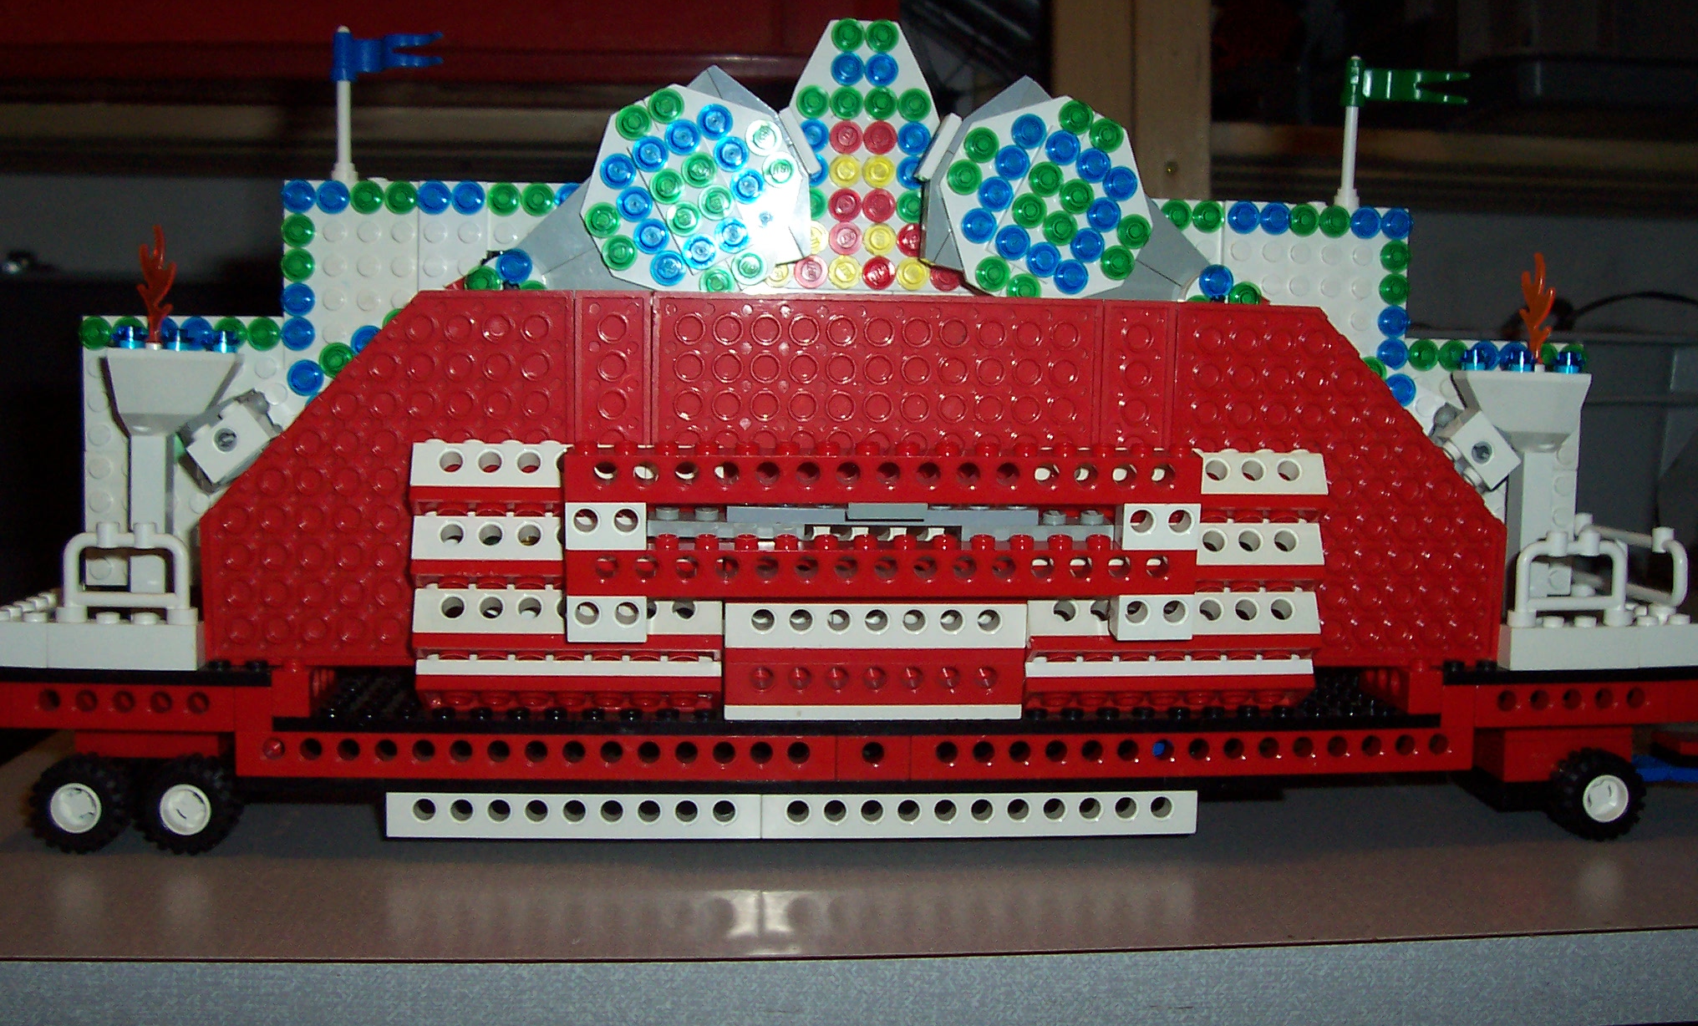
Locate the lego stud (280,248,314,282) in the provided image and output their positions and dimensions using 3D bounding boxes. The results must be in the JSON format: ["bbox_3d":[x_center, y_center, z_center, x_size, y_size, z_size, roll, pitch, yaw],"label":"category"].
[{"bbox_3d":[-0.128,-0.057,0.422,0.008,0.008,0.005,0,5,-5],"label":"lego stud"}]

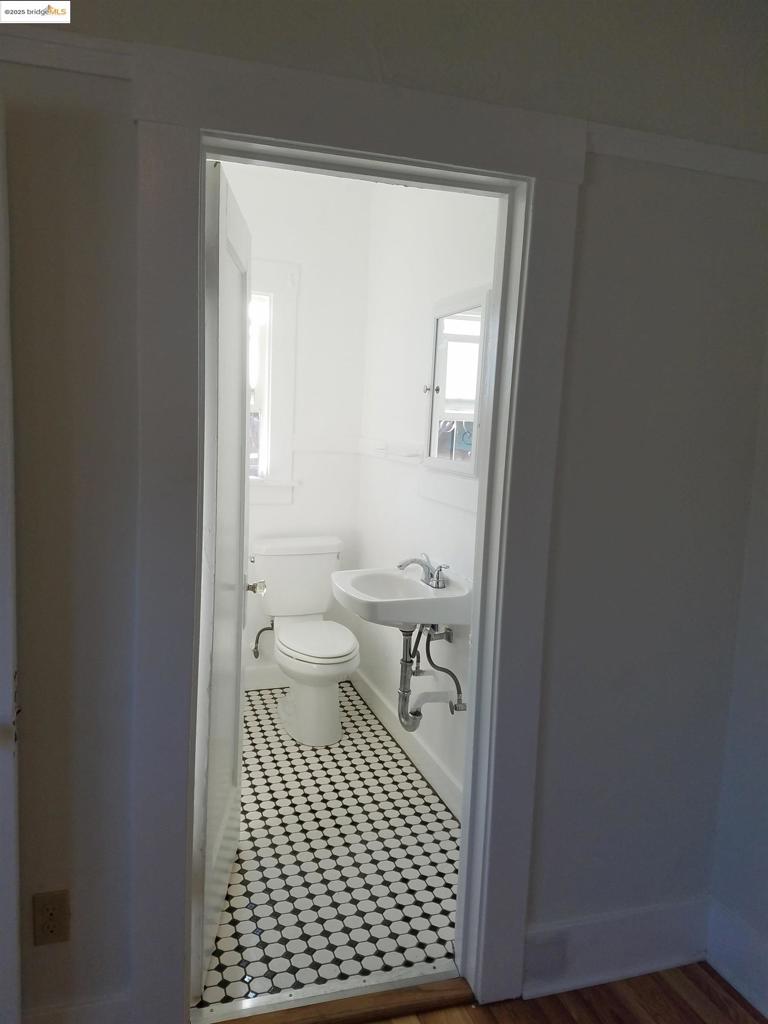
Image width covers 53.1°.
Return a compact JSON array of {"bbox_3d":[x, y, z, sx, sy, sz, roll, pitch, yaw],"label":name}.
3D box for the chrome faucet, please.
[{"bbox_3d":[0.130,0.215,2.809,0.175,0.100,0.180,-1,8,-19],"label":"chrome faucet"}]

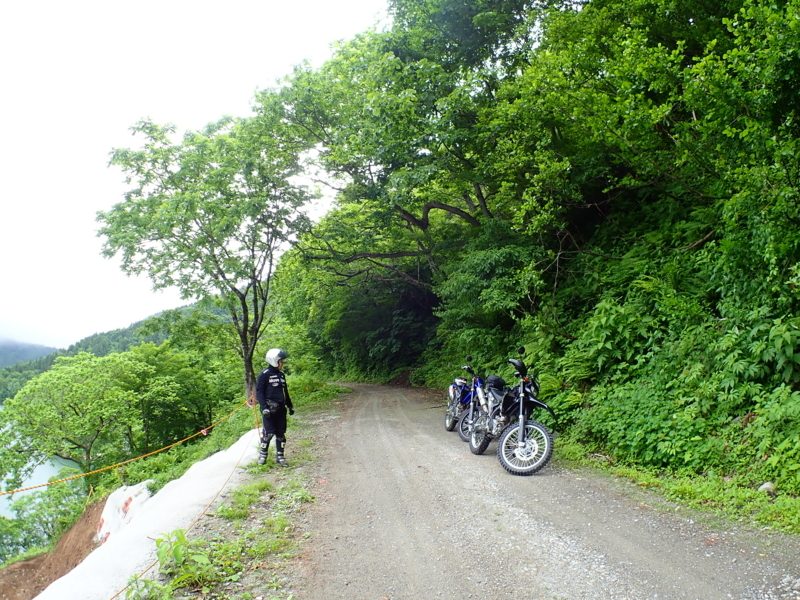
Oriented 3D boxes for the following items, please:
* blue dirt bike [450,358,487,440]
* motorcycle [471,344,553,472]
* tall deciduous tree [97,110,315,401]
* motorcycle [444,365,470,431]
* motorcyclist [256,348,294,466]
[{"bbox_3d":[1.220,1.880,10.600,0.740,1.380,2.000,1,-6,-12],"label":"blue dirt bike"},{"bbox_3d":[1.470,1.510,7.850,0.760,1.450,2.050,2,-6,-16],"label":"motorcycle"},{"bbox_3d":[-5.700,-1.250,17.000,6.000,8.400,5.800,1,-6,-12],"label":"tall deciduous tree"},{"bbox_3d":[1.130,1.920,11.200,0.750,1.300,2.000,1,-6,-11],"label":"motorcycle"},{"bbox_3d":[-1.770,1.530,8.200,0.400,1.690,0.580,-5,-8,42],"label":"motorcyclist"}]

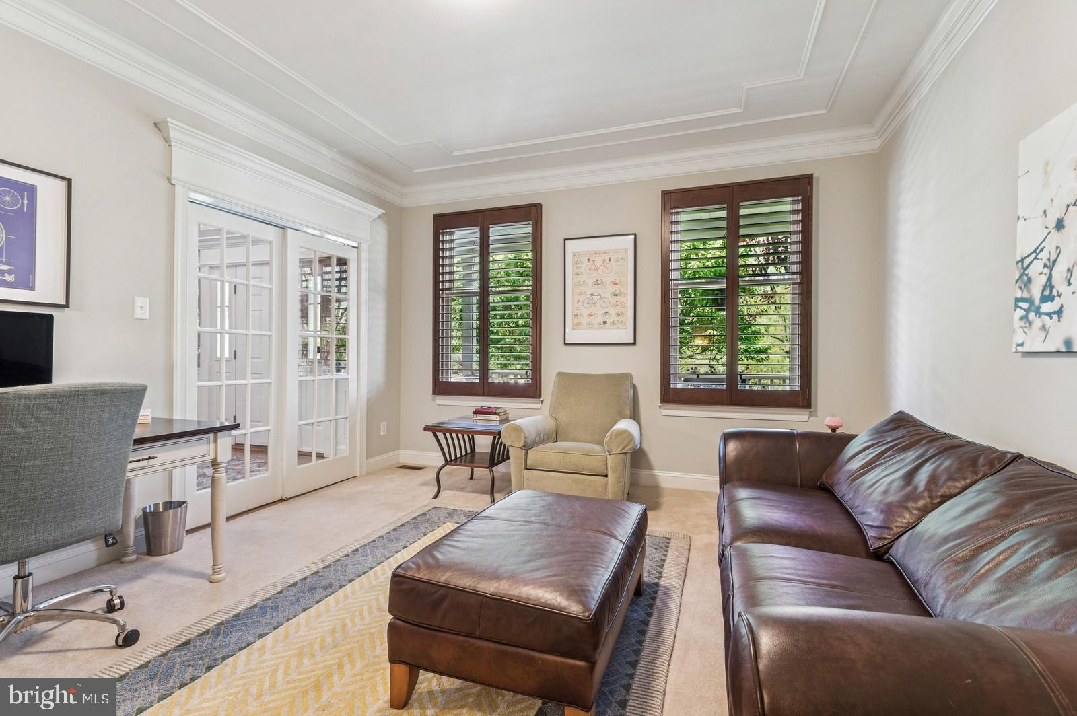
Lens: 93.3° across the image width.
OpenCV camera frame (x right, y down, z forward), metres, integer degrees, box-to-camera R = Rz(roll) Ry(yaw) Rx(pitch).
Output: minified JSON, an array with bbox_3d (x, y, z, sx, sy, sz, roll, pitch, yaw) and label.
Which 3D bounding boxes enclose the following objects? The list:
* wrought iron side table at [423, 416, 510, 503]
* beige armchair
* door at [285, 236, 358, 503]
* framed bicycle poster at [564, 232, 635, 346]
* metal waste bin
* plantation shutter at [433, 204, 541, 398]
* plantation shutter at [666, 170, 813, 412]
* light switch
[{"bbox_3d":[-0.464,0.794,4.100,0.654,0.545,0.703,0,0,20],"label":"wrought iron side table"},{"bbox_3d":[0.326,0.595,3.857,0.926,0.952,0.856,0,0,20],"label":"beige armchair"},{"bbox_3d":[-1.787,0.050,4.194,0.042,2.024,0.828,0,0,20],"label":"door"},{"bbox_3d":[0.530,-0.583,4.410,0.635,0.948,0.025,0,0,20],"label":"framed bicycle poster"},{"bbox_3d":[-2.067,0.945,2.815,0.213,0.245,0.213,0,0,20],"label":"metal waste bin"},{"bbox_3d":[-0.494,-0.511,4.770,1.103,1.751,0.060,1,1,21],"label":"plantation shutter"},{"bbox_3d":[1.542,-0.495,4.019,1.110,1.764,0.080,0,0,20],"label":"plantation shutter"},{"bbox_3d":[-2.208,-0.276,2.833,0.012,0.119,0.077,0,0,20],"label":"light switch"}]

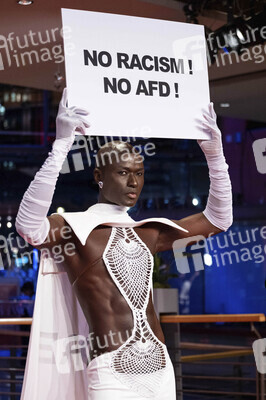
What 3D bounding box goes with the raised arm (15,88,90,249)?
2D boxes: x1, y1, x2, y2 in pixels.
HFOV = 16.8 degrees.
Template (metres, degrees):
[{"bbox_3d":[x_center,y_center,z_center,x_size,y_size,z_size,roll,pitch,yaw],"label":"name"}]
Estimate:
[{"bbox_3d":[-0.255,-0.104,2.940,0.320,0.520,0.220,0,0,-31],"label":"raised arm"}]

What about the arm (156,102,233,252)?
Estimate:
[{"bbox_3d":[0.222,-0.085,3.270,0.350,0.540,0.180,0,0,-31],"label":"arm"}]

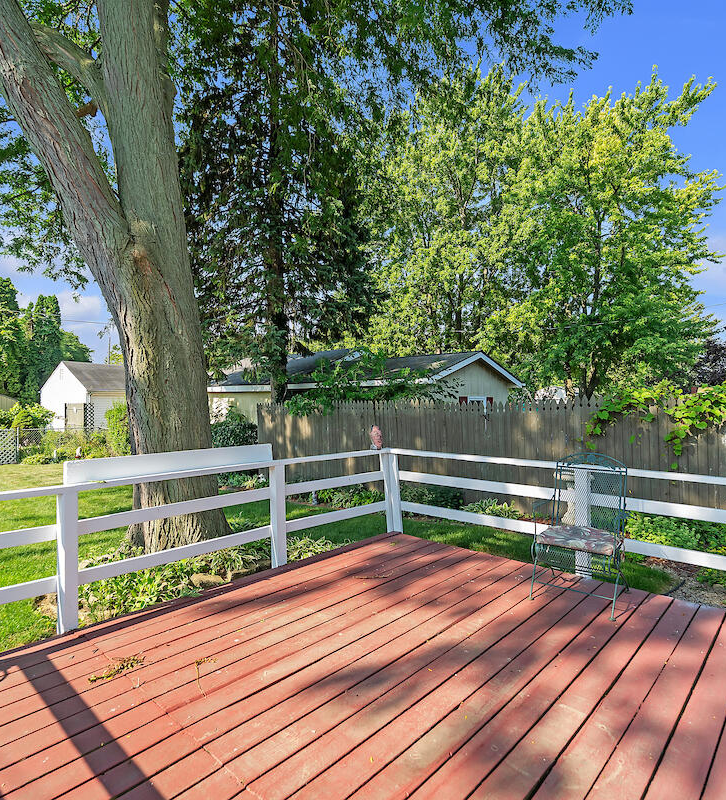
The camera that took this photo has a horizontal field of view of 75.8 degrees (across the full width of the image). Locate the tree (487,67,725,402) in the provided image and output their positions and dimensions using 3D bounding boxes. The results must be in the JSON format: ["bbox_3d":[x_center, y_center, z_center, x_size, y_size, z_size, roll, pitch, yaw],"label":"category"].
[{"bbox_3d":[9.800,-6.000,20.000,9.400,15.700,8.900,0,0,0],"label":"tree"}]

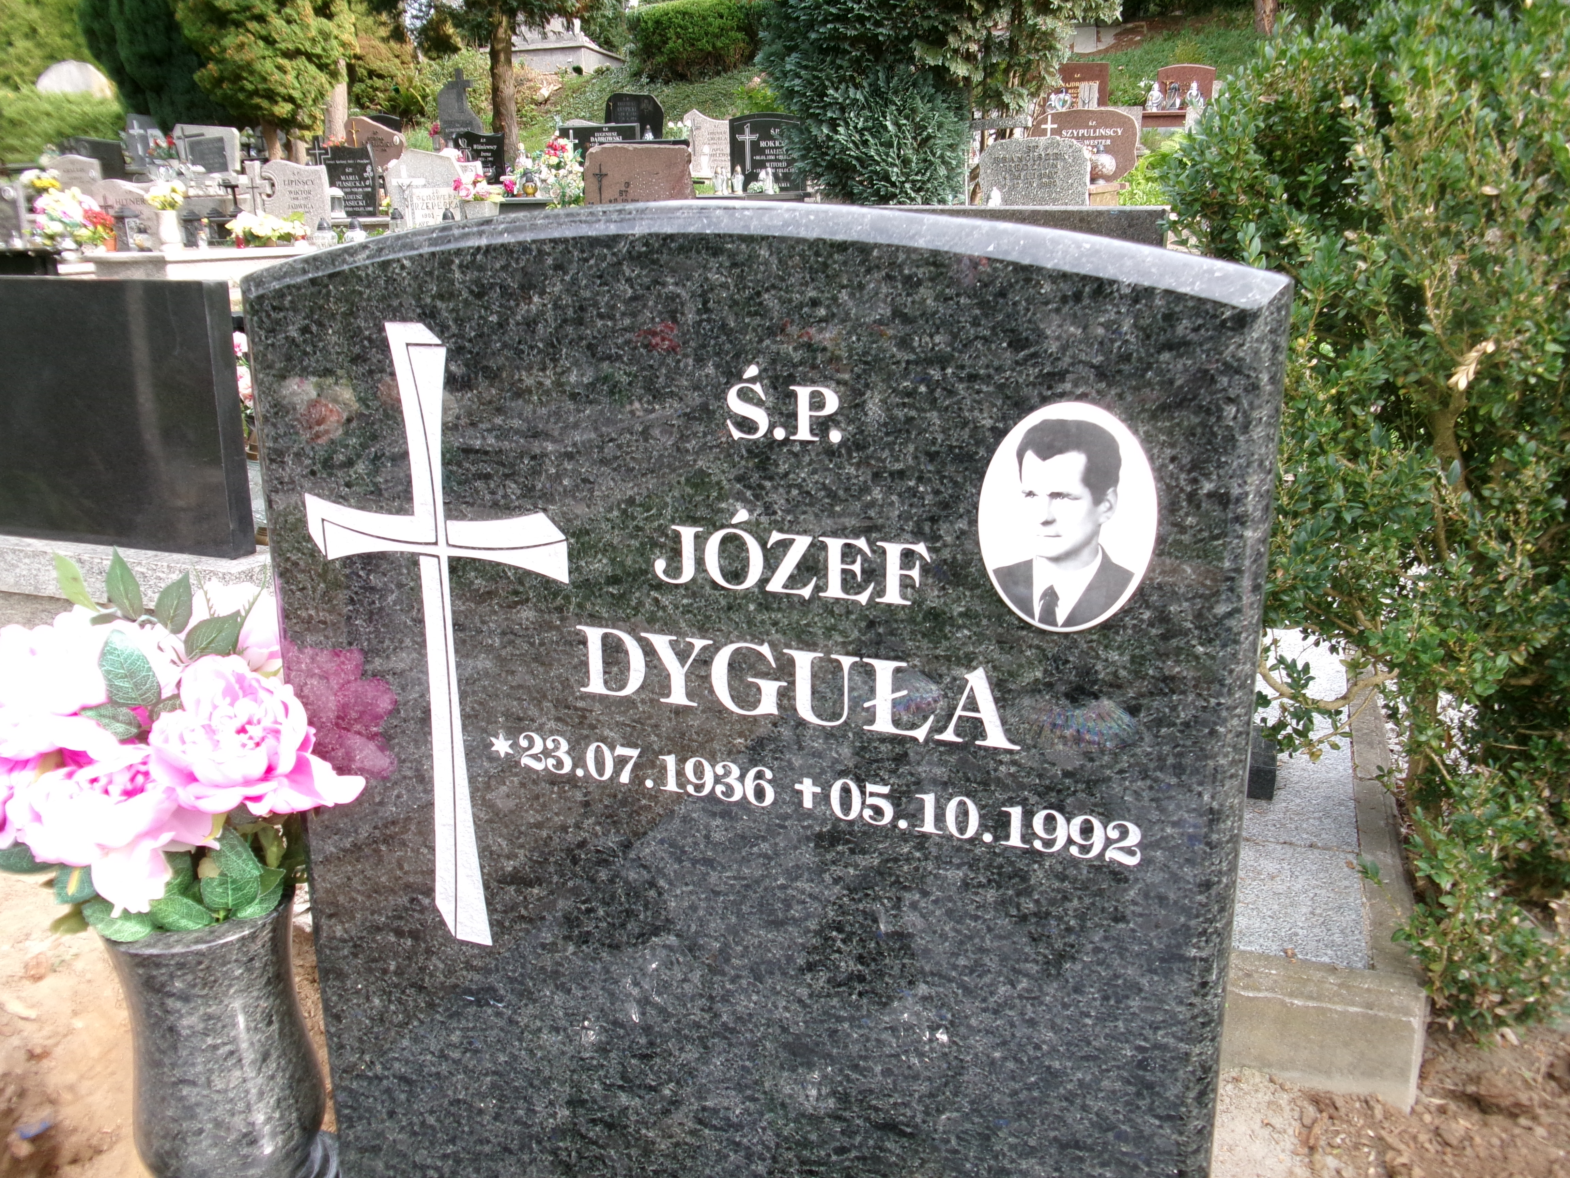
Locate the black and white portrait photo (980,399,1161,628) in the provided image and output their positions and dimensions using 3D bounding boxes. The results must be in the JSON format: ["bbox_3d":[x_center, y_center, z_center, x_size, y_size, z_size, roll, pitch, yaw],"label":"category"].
[{"bbox_3d":[0.142,-0.035,0.643,0.090,0.120,0.008,5,16,20],"label":"black and white portrait photo"}]

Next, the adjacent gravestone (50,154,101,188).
[{"bbox_3d":[-7.094,-4.022,12.741,0.620,0.650,0.090,4,16,17],"label":"adjacent gravestone"}]

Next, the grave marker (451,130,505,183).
[{"bbox_3d":[-3.431,-4.825,14.242,0.590,0.600,0.090,4,15,14],"label":"grave marker"}]

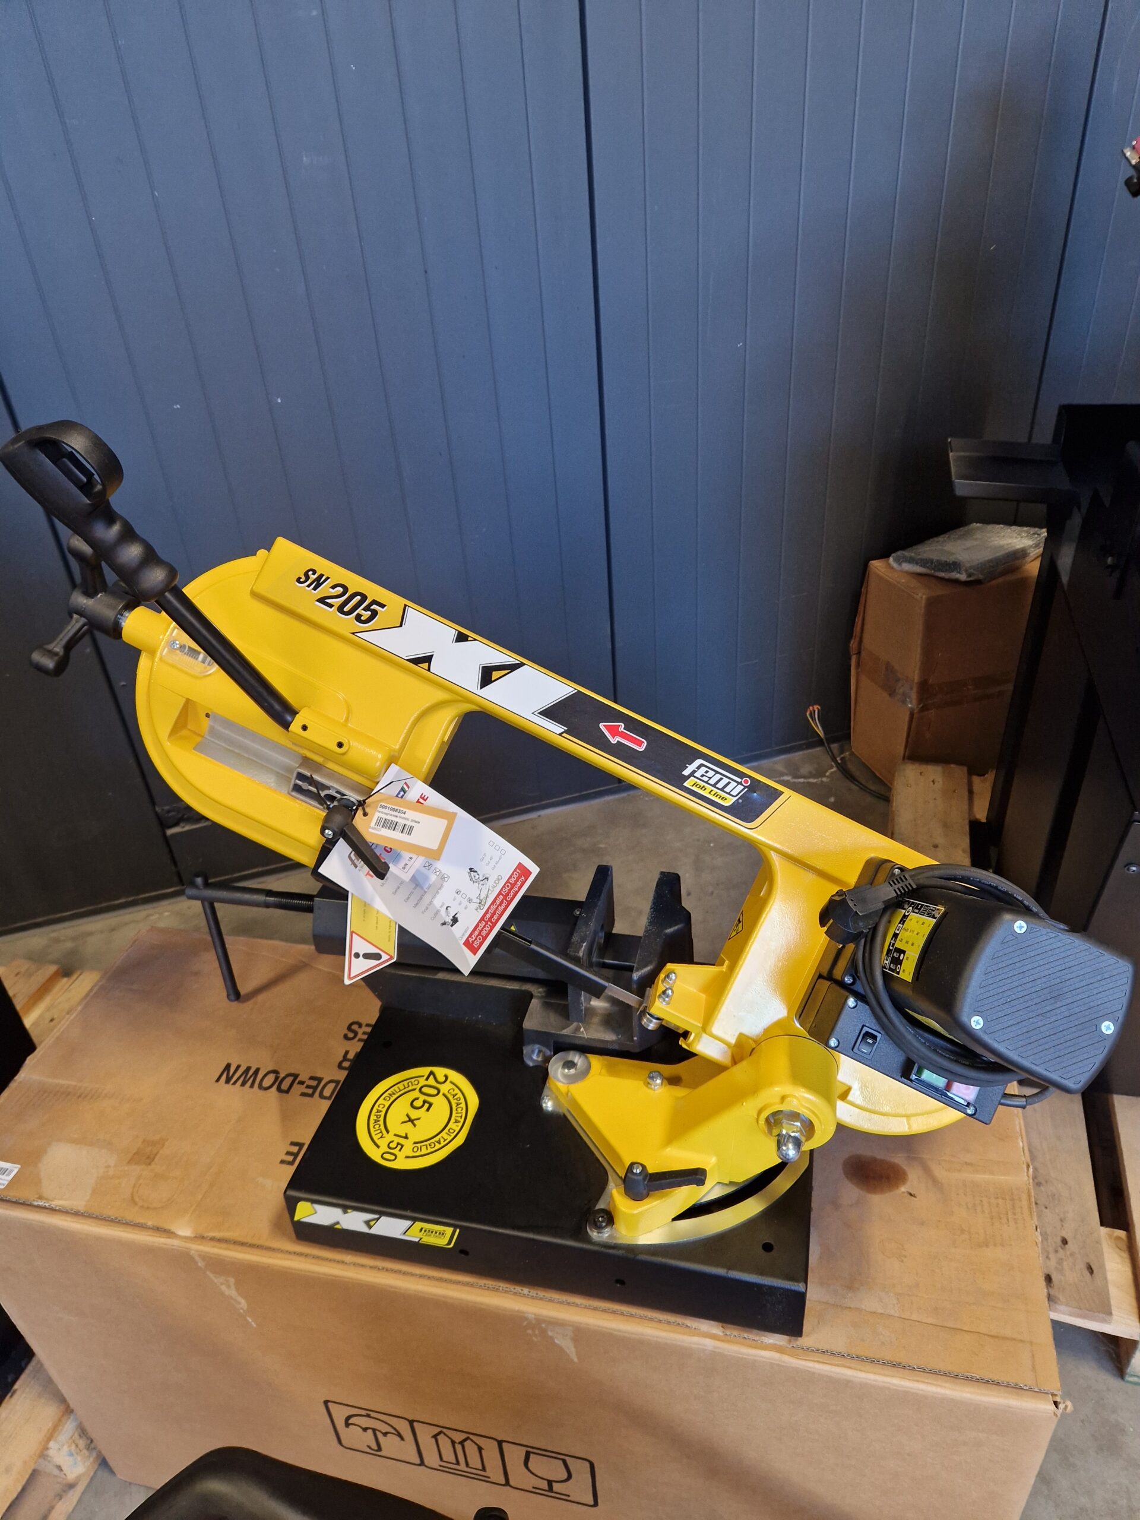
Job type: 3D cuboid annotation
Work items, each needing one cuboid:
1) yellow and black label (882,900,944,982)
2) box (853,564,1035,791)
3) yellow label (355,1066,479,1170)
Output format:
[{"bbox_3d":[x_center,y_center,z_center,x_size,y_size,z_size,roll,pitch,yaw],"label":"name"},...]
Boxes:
[{"bbox_3d":[0.255,0.136,0.769,0.004,0.058,0.083,26,-4,-1],"label":"yellow and black label"},{"bbox_3d":[0.870,-0.216,2.367,0.305,0.500,0.210,-13,33,-13],"label":"box"},{"bbox_3d":[-0.137,0.320,0.911,0.108,0.001,0.108,7,34,18],"label":"yellow label"}]

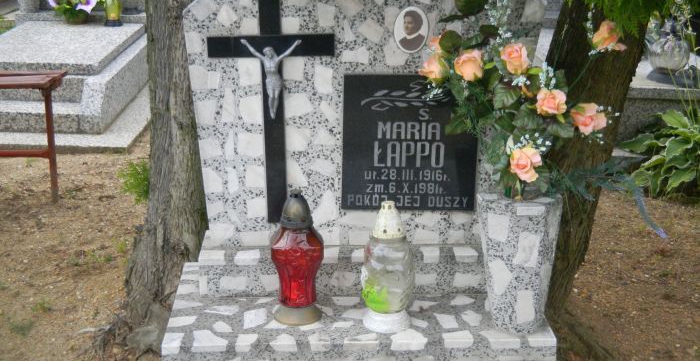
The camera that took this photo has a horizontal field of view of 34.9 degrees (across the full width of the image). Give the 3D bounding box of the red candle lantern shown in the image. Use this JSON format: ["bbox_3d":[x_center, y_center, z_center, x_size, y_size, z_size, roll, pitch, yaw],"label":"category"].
[{"bbox_3d":[-0.115,0.162,2.430,0.118,0.286,0.118,0,18,-2],"label":"red candle lantern"}]

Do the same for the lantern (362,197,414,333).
[{"bbox_3d":[0.081,0.179,2.396,0.116,0.277,0.116,0,18,-2],"label":"lantern"}]

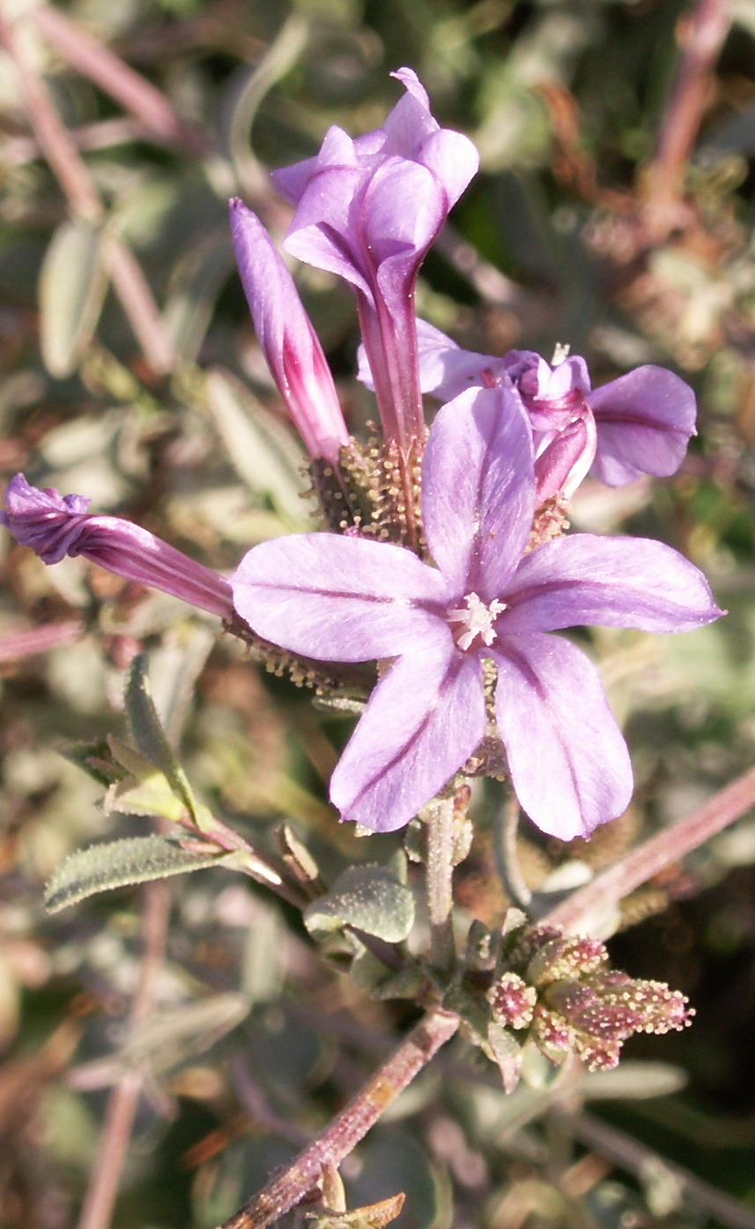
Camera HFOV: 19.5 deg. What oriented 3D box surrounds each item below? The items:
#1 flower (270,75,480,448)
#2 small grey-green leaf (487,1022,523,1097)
[{"bbox_3d":[0.000,-0.019,0.117,0.010,0.020,0.009,-3,0,0],"label":"flower"},{"bbox_3d":[0.007,0.024,0.121,0.002,0.004,0.001,-11,0,-11],"label":"small grey-green leaf"}]

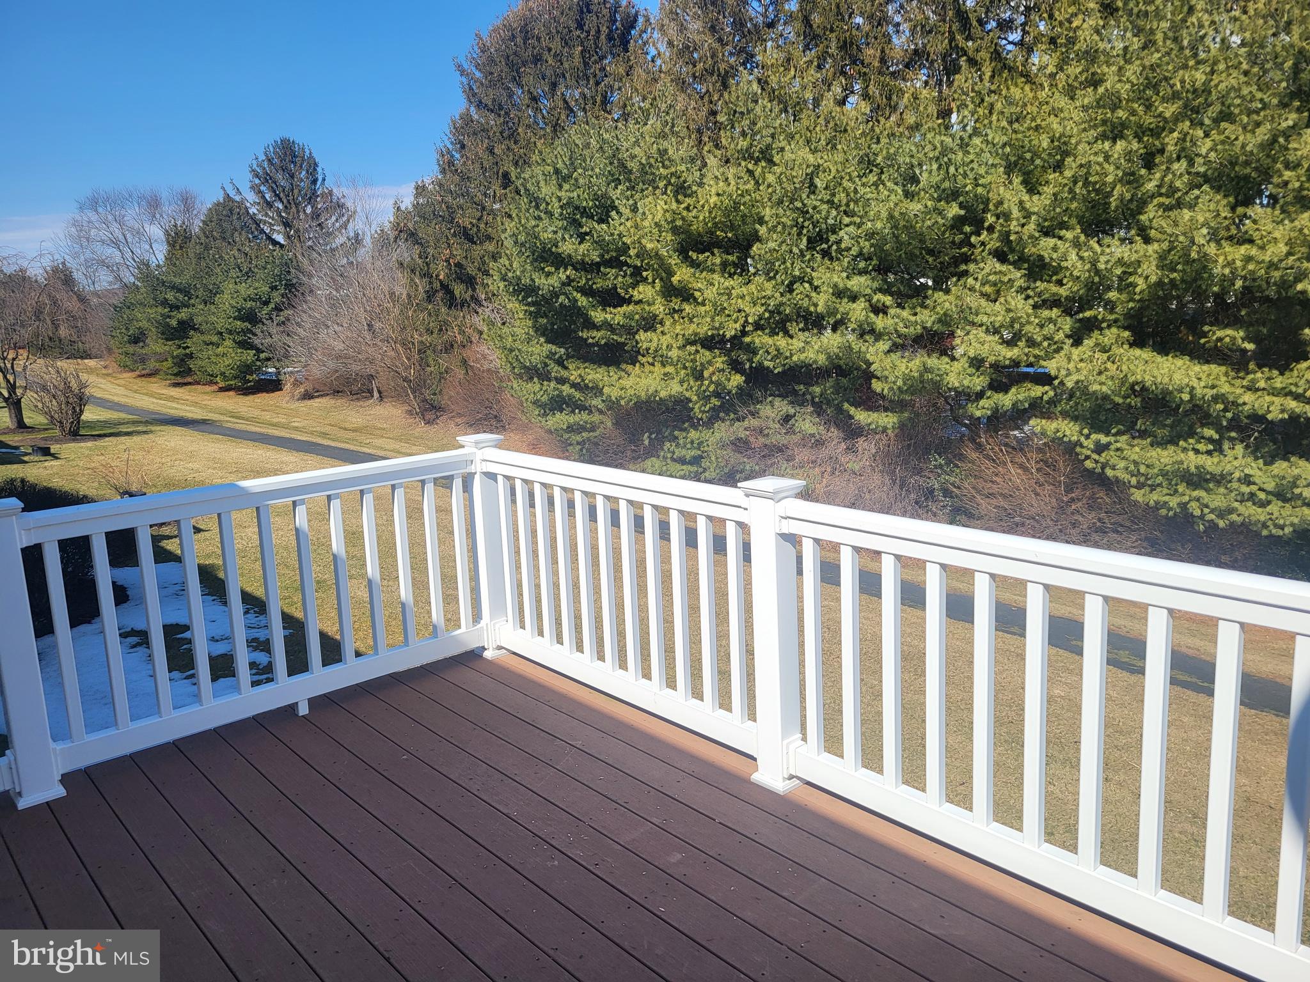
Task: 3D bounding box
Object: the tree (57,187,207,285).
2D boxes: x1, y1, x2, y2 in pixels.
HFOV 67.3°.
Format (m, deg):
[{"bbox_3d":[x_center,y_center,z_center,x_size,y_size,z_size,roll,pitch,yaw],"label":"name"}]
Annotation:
[{"bbox_3d":[-41.418,-17.971,78.000,11.500,13.500,10.500,-3,11,0],"label":"tree"}]

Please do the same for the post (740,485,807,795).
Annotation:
[{"bbox_3d":[0.383,0.456,3.095,0.145,0.990,0.145,-12,15,-39],"label":"post"}]

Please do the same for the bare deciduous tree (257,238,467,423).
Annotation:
[{"bbox_3d":[-11.103,-6.100,37.000,7.400,7.000,6.000,-3,11,0],"label":"bare deciduous tree"}]

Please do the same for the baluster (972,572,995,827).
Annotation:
[{"bbox_3d":[0.853,0.542,2.551,0.039,0.686,0.039,-12,15,-39],"label":"baluster"}]

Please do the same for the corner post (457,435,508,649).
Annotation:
[{"bbox_3d":[-0.743,0.251,4.391,0.145,0.990,0.145,-12,15,-39],"label":"corner post"}]

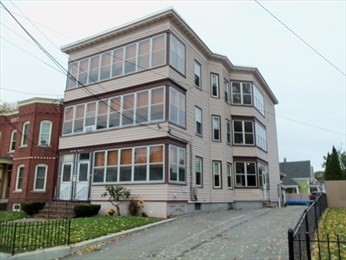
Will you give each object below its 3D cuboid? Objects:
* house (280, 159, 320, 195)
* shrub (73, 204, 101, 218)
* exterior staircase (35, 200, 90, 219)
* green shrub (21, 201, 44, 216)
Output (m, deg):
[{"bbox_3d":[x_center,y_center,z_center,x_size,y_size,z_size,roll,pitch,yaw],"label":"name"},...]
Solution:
[{"bbox_3d":[18.687,8.509,46.616,8.000,6.950,8.000,-7,-15,29],"label":"house"},{"bbox_3d":[-4.105,3.948,13.965,1.200,0.680,1.060,-7,-15,29],"label":"shrub"},{"bbox_3d":[-5.758,4.141,15.138,2.950,0.860,1.400,-7,-15,29],"label":"exterior staircase"},{"bbox_3d":[-7.640,4.277,15.867,1.050,0.770,1.000,-7,-15,29],"label":"green shrub"}]

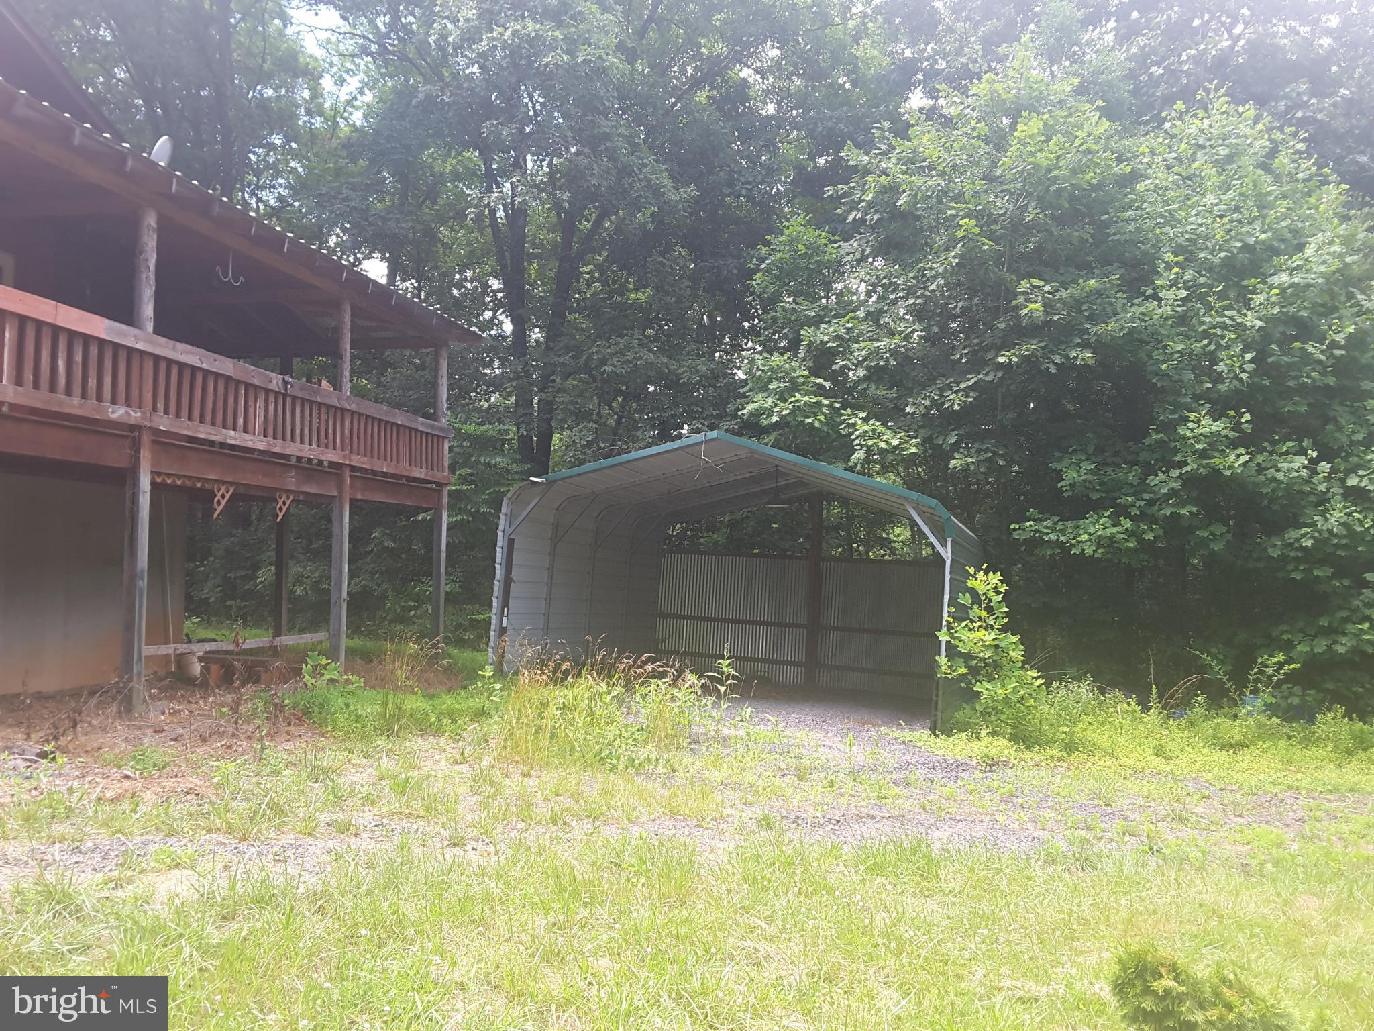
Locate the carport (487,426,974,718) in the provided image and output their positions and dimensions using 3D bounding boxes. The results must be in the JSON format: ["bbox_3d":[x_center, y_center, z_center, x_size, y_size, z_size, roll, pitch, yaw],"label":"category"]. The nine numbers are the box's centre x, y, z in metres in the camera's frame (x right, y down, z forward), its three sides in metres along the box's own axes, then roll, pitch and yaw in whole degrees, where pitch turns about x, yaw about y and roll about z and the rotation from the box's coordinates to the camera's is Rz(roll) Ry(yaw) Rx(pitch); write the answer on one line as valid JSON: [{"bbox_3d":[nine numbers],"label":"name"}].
[{"bbox_3d":[1.310,0.962,18.987,6.080,3.570,6.420,3,-4,18],"label":"carport"}]

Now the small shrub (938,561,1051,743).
[{"bbox_3d":[3.643,1.659,14.625,1.200,2.000,1.100,1,-2,0],"label":"small shrub"}]

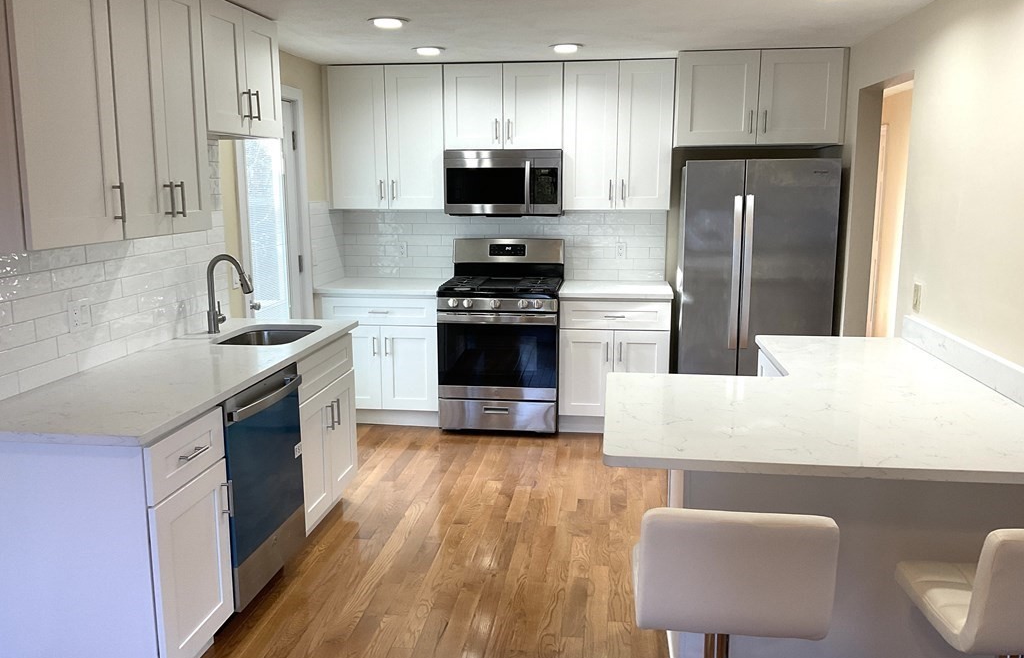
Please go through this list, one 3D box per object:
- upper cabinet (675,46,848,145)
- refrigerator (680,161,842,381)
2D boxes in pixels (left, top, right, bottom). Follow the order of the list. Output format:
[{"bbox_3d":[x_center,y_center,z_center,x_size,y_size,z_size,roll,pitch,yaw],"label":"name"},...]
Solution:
[{"bbox_3d":[1.441,-1.358,5.165,0.912,0.532,0.655,1,10,8],"label":"upper cabinet"},{"bbox_3d":[1.438,-0.164,5.241,0.831,1.692,0.815,1,10,8],"label":"refrigerator"}]

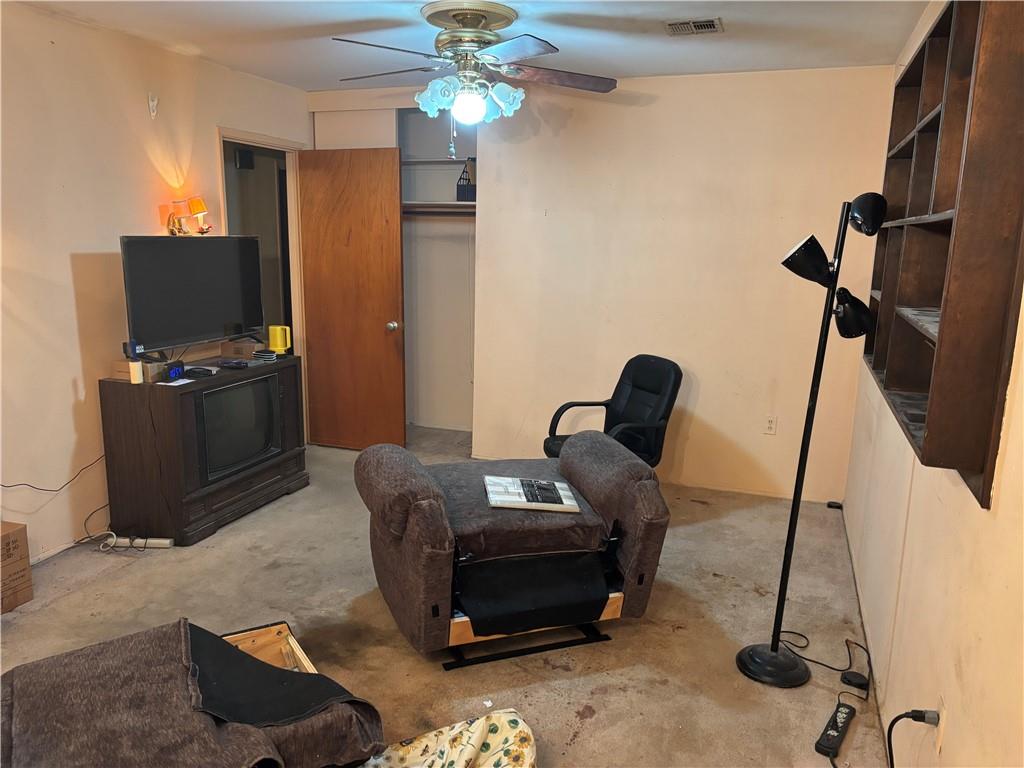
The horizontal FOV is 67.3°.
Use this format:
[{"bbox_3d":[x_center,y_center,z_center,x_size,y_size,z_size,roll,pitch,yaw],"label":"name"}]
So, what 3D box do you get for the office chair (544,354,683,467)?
[{"bbox_3d":[0.534,0.310,3.982,0.600,0.910,0.580,-3,12,-22],"label":"office chair"}]

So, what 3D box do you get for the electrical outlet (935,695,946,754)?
[{"bbox_3d":[0.939,0.750,1.698,0.014,0.115,0.072,5,12,19],"label":"electrical outlet"}]

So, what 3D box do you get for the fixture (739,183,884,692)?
[{"bbox_3d":[0.964,0.203,2.603,0.310,1.661,0.280,9,13,20],"label":"fixture"}]

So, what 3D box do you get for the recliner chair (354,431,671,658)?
[{"bbox_3d":[-0.044,0.618,3.090,1.030,0.620,0.820,-3,12,-20],"label":"recliner chair"}]

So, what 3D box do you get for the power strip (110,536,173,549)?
[{"bbox_3d":[-1.777,0.758,3.694,0.300,0.040,0.055,1,11,-3],"label":"power strip"}]

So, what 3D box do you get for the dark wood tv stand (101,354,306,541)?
[{"bbox_3d":[-1.618,0.298,4.170,0.520,0.770,1.020,5,12,19],"label":"dark wood tv stand"}]

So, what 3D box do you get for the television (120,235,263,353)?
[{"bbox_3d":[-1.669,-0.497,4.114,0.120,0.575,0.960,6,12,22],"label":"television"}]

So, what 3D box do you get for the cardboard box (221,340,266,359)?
[{"bbox_3d":[-1.554,-0.200,4.476,0.240,0.095,0.150,5,12,19],"label":"cardboard box"}]

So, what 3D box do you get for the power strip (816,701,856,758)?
[{"bbox_3d":[1.010,1.075,2.388,0.060,0.036,0.255,9,13,35],"label":"power strip"}]

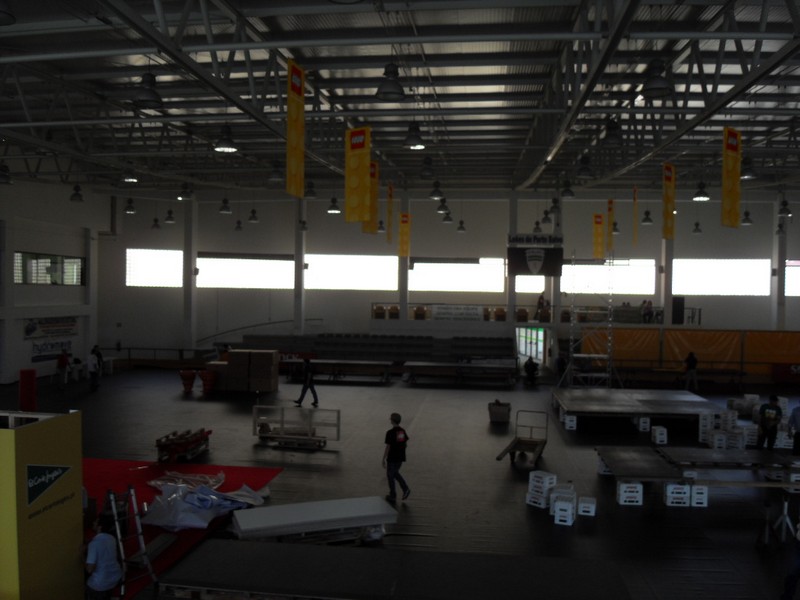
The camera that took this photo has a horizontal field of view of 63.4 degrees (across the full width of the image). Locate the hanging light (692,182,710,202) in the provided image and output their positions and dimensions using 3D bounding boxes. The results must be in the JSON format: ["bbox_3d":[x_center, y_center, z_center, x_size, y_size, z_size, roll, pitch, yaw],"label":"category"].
[{"bbox_3d":[10.109,-3.648,21.697,0.490,0.590,0.490,1,0,7],"label":"hanging light"}]

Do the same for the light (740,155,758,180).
[{"bbox_3d":[9.652,-3.678,17.922,0.490,0.590,0.490,1,0,7],"label":"light"}]

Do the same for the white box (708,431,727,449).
[{"bbox_3d":[8.554,3.784,17.437,0.320,0.420,0.460,1,1,7],"label":"white box"}]

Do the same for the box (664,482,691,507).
[{"bbox_3d":[5.446,3.823,12.748,0.460,0.430,0.330,1,1,7],"label":"box"}]

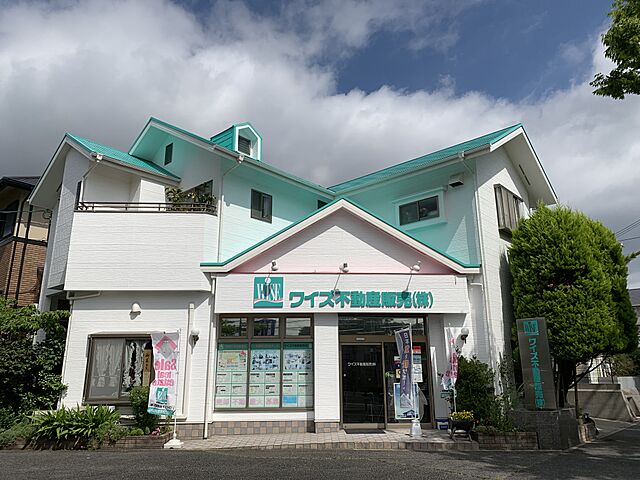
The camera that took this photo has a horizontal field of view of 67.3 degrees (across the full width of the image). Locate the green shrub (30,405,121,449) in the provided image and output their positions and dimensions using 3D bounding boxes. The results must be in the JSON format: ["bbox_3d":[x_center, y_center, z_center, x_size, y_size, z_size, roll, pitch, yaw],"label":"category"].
[{"bbox_3d":[-5.396,4.124,10.630,1.850,0.920,0.750,0,-16,-3],"label":"green shrub"}]

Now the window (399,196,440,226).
[{"bbox_3d":[2.807,-0.808,13.728,0.100,0.610,1.300,14,-20,-43],"label":"window"}]

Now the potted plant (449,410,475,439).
[{"bbox_3d":[2.931,3.832,9.956,0.520,0.540,0.450,0,-14,0],"label":"potted plant"}]

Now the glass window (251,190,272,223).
[{"bbox_3d":[-1.675,-0.957,13.880,0.100,0.870,0.786,-14,-21,40],"label":"glass window"}]

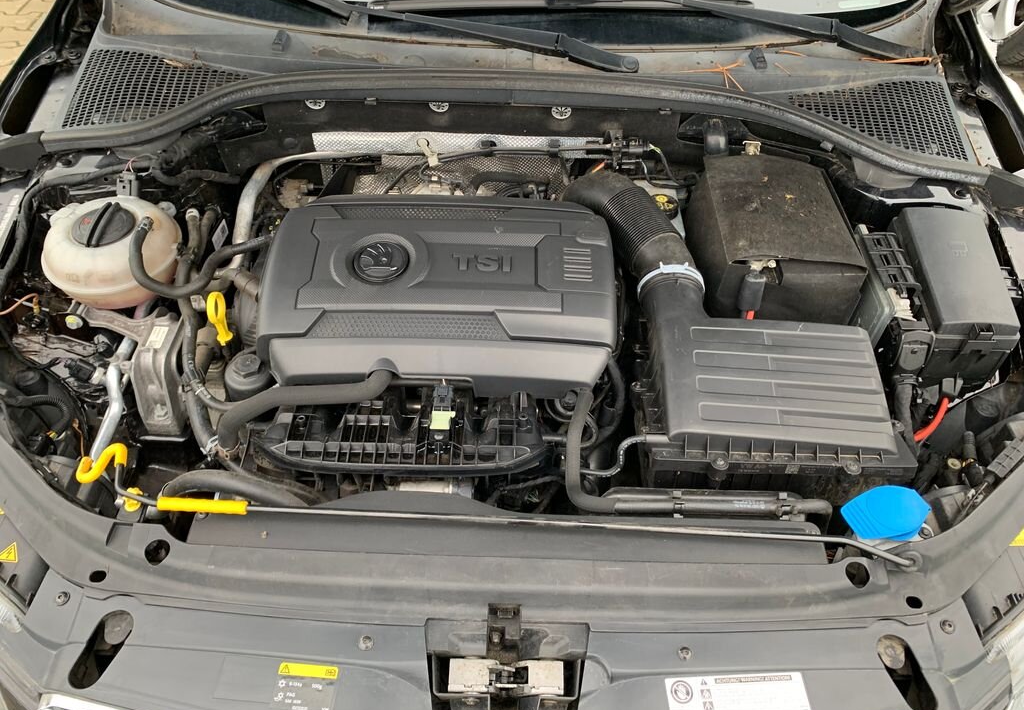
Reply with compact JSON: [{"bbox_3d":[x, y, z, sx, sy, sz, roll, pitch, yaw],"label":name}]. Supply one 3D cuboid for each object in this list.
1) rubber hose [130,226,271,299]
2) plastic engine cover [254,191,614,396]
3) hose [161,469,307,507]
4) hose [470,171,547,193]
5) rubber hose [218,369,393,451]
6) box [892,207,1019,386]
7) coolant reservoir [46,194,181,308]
[{"bbox_3d":[-0.416,-0.142,1.036,0.172,0.088,0.105,2,46,0],"label":"rubber hose"},{"bbox_3d":[-0.091,-0.096,1.078,0.455,0.105,0.290,2,50,0],"label":"plastic engine cover"},{"bbox_3d":[-0.364,0.172,0.996,0.180,0.050,0.060,2,49,0],"label":"hose"},{"bbox_3d":[-0.004,-0.287,1.270,0.128,0.030,0.030,2,49,0],"label":"hose"},{"bbox_3d":[-0.272,0.068,1.000,0.225,0.090,0.085,2,49,0],"label":"rubber hose"},{"bbox_3d":[0.605,-0.088,1.088,0.130,0.130,0.220,2,49,0],"label":"box"},{"bbox_3d":[-0.544,-0.149,1.055,0.185,0.145,0.180,2,46,0],"label":"coolant reservoir"}]

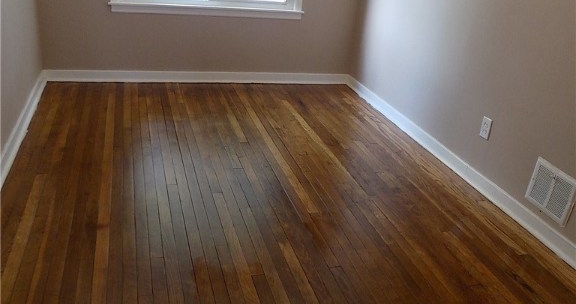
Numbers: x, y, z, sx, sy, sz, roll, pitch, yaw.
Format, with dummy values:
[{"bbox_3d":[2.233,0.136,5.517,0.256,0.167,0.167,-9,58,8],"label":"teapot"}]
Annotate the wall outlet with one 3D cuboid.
[{"bbox_3d":[1.131,-0.135,2.911,0.011,0.115,0.071,-2,25,-17],"label":"wall outlet"}]

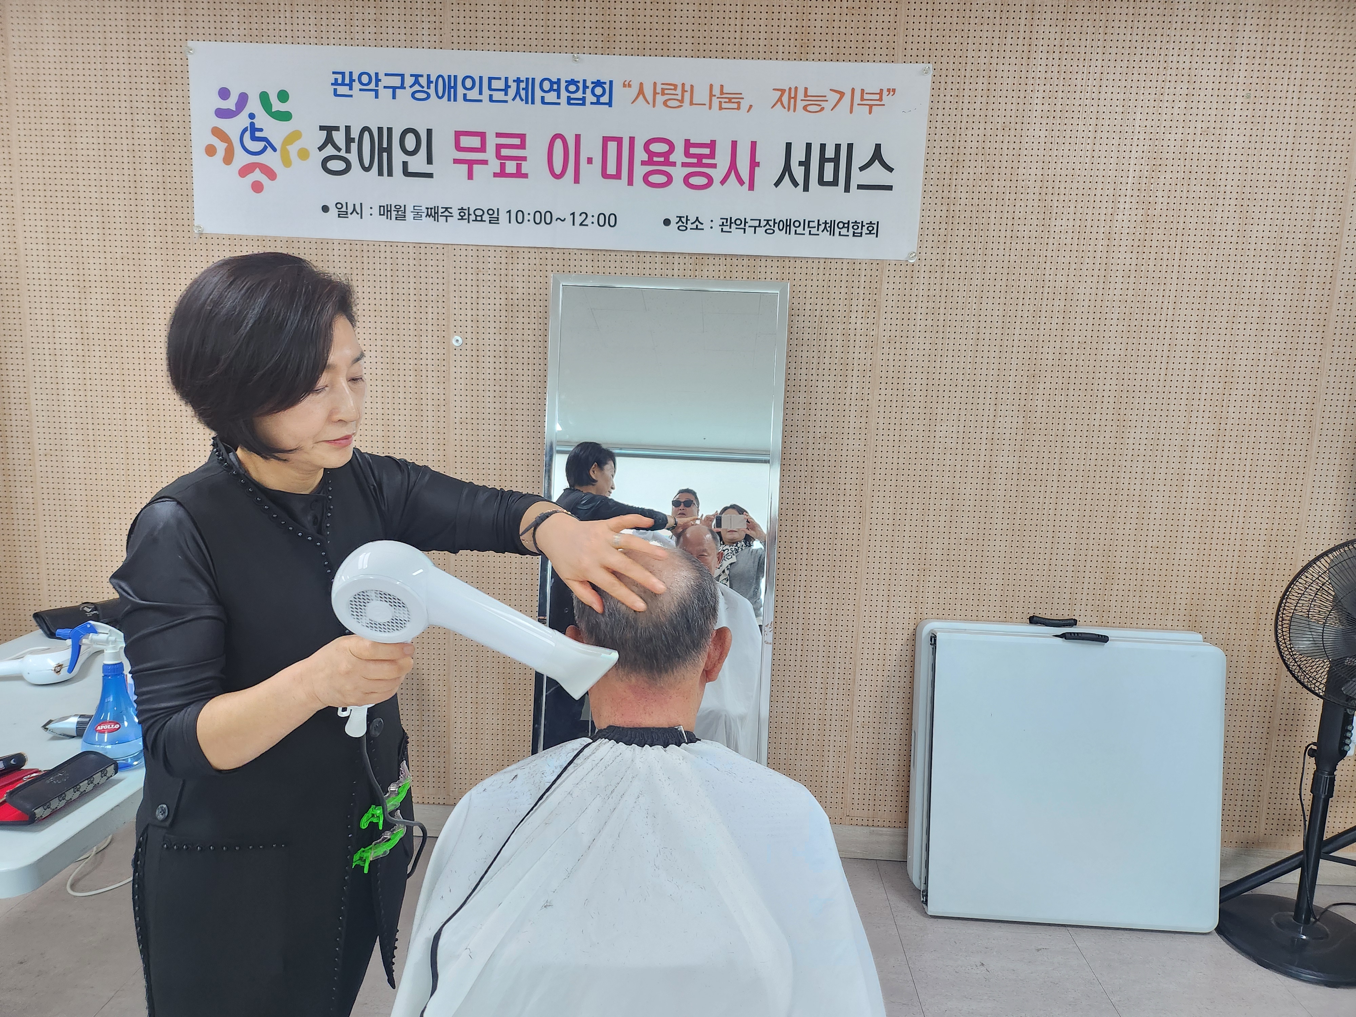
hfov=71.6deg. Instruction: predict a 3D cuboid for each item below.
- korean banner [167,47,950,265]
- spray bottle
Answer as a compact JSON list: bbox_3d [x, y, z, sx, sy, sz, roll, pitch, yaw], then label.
[{"bbox_3d":[-0.337,-0.971,2.554,2.000,0.500,0.010,2,9,2],"label":"korean banner"},{"bbox_3d":[-1.005,0.321,1.648,0.145,0.249,0.112,1,9,-8],"label":"spray bottle"}]

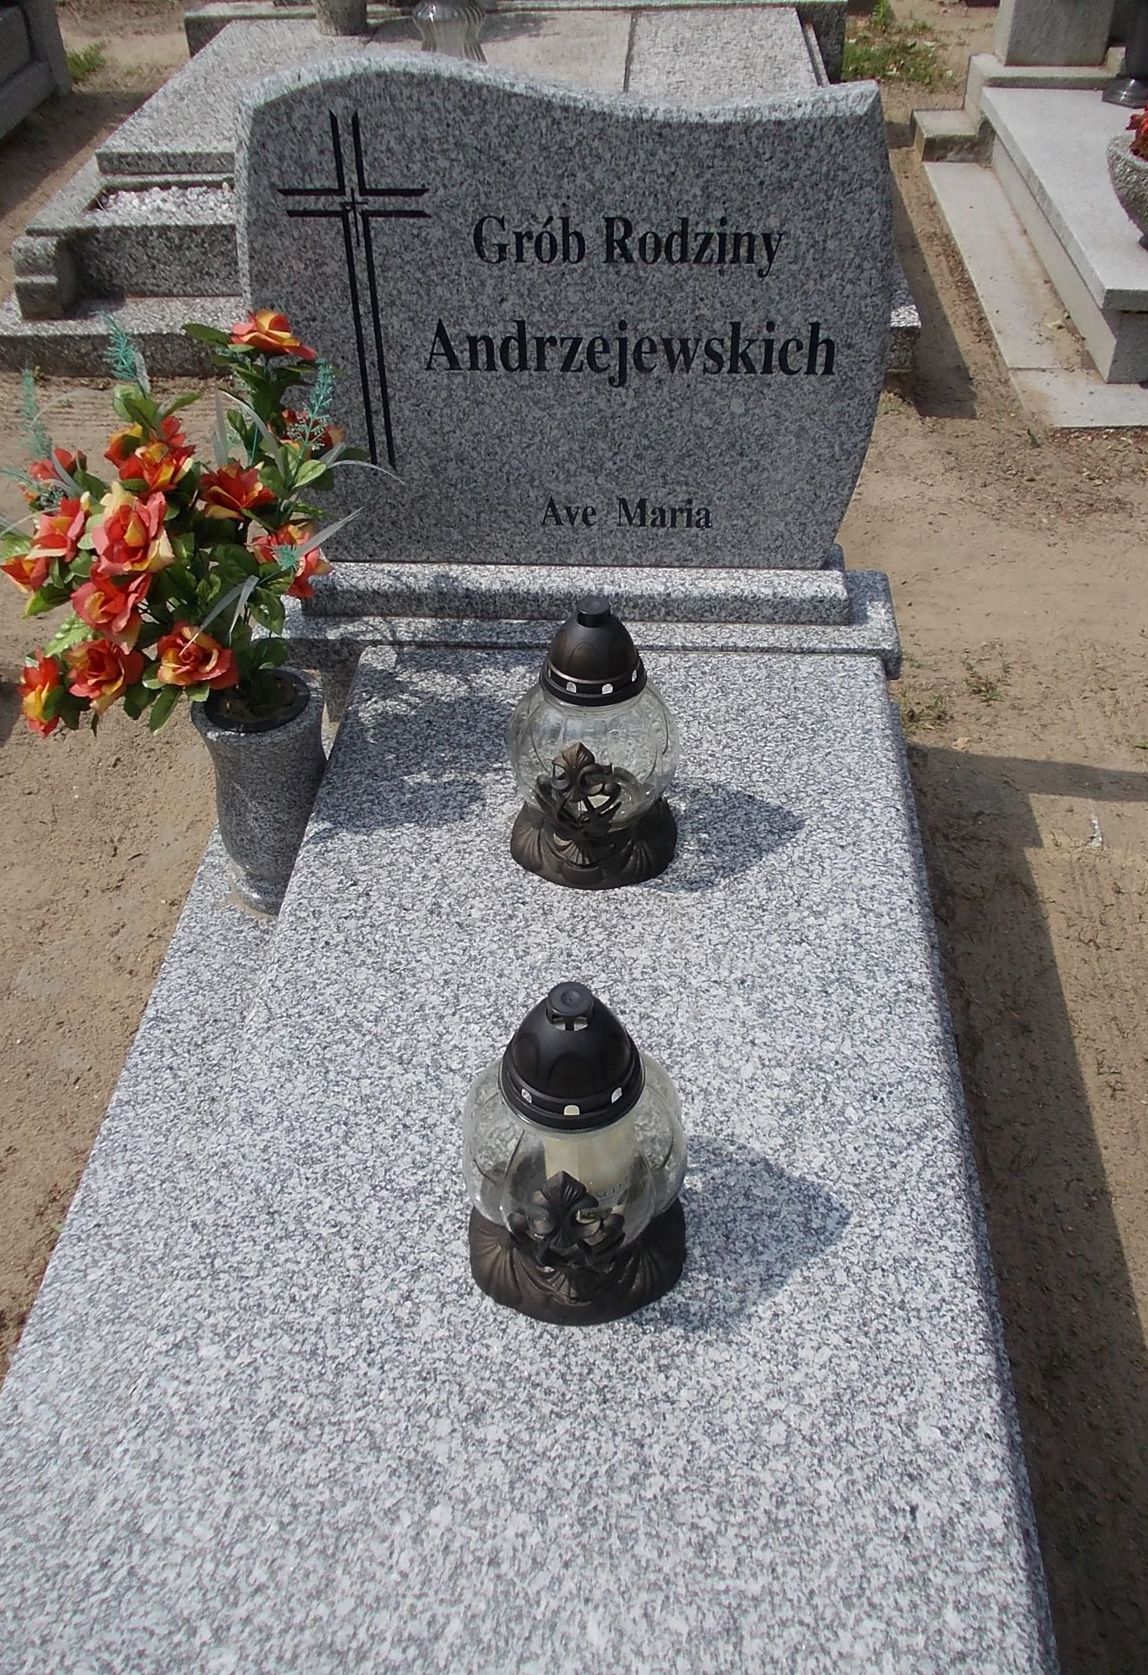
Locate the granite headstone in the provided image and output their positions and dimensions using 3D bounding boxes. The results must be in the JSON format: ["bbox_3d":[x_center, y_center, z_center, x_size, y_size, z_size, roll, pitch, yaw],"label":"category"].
[{"bbox_3d":[-0.006,-0.619,1.667,0.766,0.593,0.093,2,41,3],"label":"granite headstone"}]

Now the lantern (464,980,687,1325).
[{"bbox_3d":[0.000,0.236,1.111,0.190,0.319,0.187,6,45,8],"label":"lantern"}]

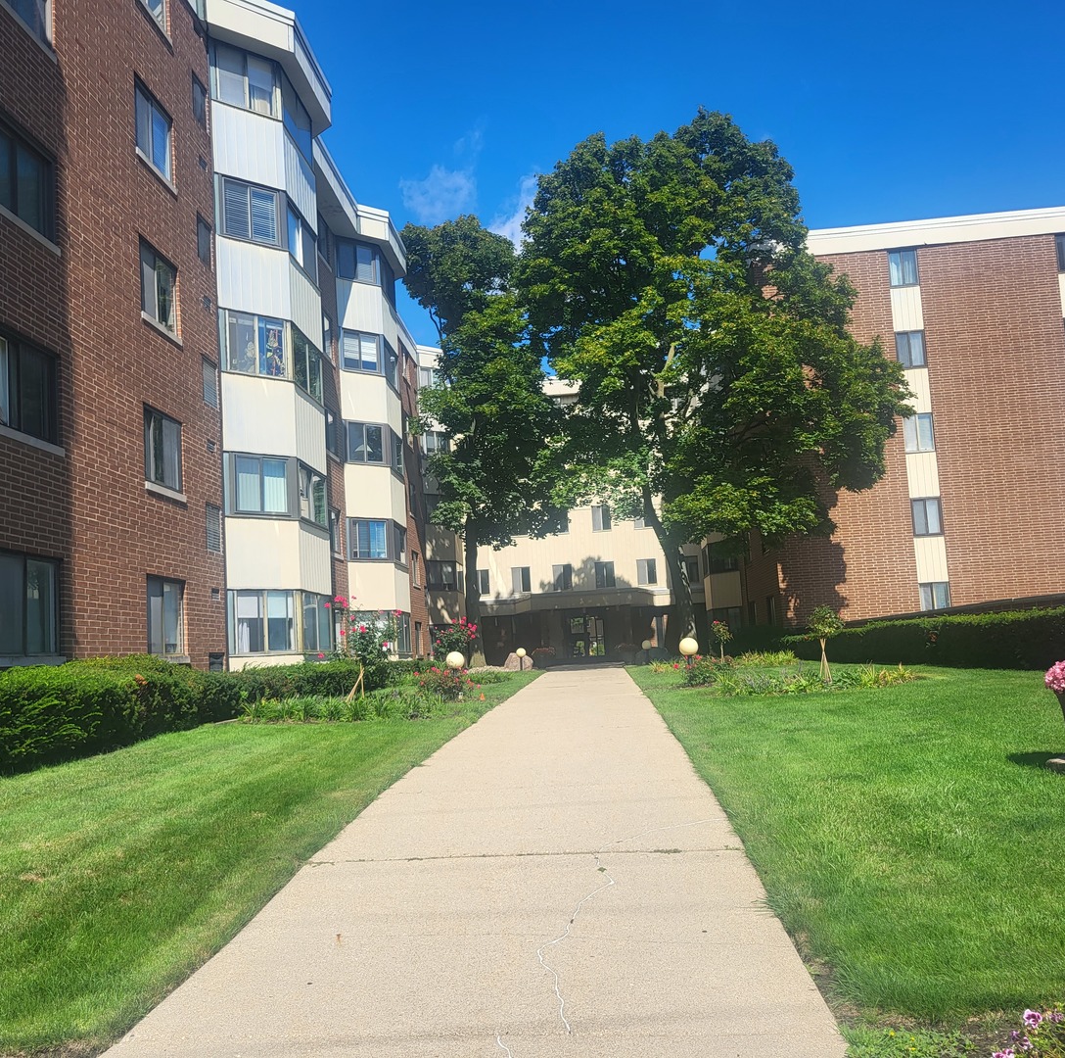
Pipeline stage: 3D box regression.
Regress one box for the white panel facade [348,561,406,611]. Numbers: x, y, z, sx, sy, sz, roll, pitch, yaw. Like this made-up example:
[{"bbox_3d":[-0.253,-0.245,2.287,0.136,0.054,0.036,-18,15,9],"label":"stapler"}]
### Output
[{"bbox_3d":[-3.994,1.581,28.743,0.700,1.340,2.750,-7,-7,30],"label":"white panel facade"}]

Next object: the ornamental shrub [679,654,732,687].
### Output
[{"bbox_3d":[3.439,2.806,20.995,1.020,0.640,0.950,-4,-6,0],"label":"ornamental shrub"}]

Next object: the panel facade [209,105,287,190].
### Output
[{"bbox_3d":[-5.263,-7.082,19.650,1.420,1.340,0.150,2,-9,-43],"label":"panel facade"}]

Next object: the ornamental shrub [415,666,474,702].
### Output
[{"bbox_3d":[-1.747,3.138,21.396,1.200,0.720,1.100,-4,-6,0],"label":"ornamental shrub"}]

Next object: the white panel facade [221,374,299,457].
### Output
[{"bbox_3d":[-4.922,-2.034,19.082,1.420,1.340,0.150,2,-9,-43],"label":"white panel facade"}]

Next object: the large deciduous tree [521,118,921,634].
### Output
[{"bbox_3d":[5.384,-4.495,31.660,11.200,15.600,10.500,-4,-6,0],"label":"large deciduous tree"}]

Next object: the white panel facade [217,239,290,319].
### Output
[{"bbox_3d":[-5.087,-4.583,19.369,1.420,1.340,0.150,2,-9,-43],"label":"white panel facade"}]

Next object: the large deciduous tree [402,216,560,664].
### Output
[{"bbox_3d":[-1.731,-3.025,36.576,5.800,15.300,5.800,-4,-6,0],"label":"large deciduous tree"}]

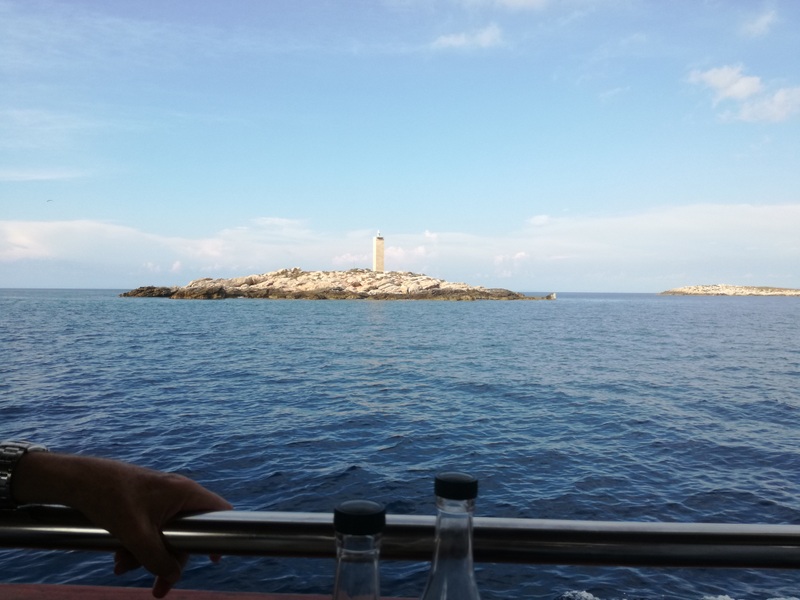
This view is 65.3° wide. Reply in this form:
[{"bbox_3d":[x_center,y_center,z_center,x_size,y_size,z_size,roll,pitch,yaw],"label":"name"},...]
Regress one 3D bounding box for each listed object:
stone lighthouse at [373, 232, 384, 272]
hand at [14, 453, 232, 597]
[{"bbox_3d":[-5.748,-13.213,170.000,2.250,11.400,2.250,0,1,-24],"label":"stone lighthouse"},{"bbox_3d":[-0.247,0.202,0.565,0.180,0.118,0.100,0,1,-14],"label":"hand"}]

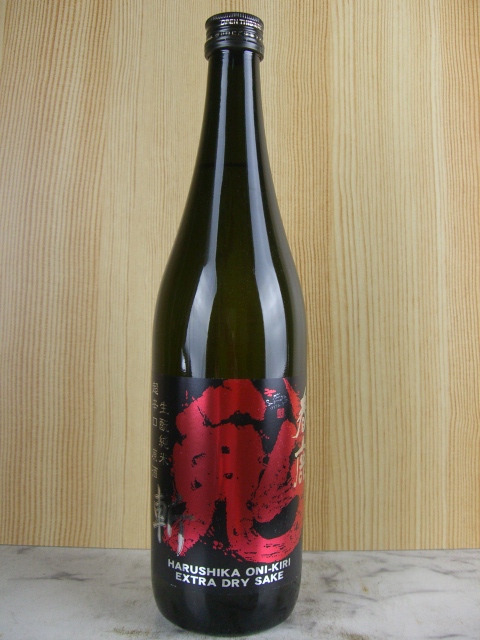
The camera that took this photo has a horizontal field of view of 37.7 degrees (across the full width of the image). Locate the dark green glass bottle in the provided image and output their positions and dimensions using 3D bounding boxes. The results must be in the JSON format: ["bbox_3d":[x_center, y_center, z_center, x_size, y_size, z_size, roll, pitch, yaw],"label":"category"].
[{"bbox_3d":[-0.005,-0.001,0.352,0.077,0.294,0.077,1,0,0],"label":"dark green glass bottle"}]

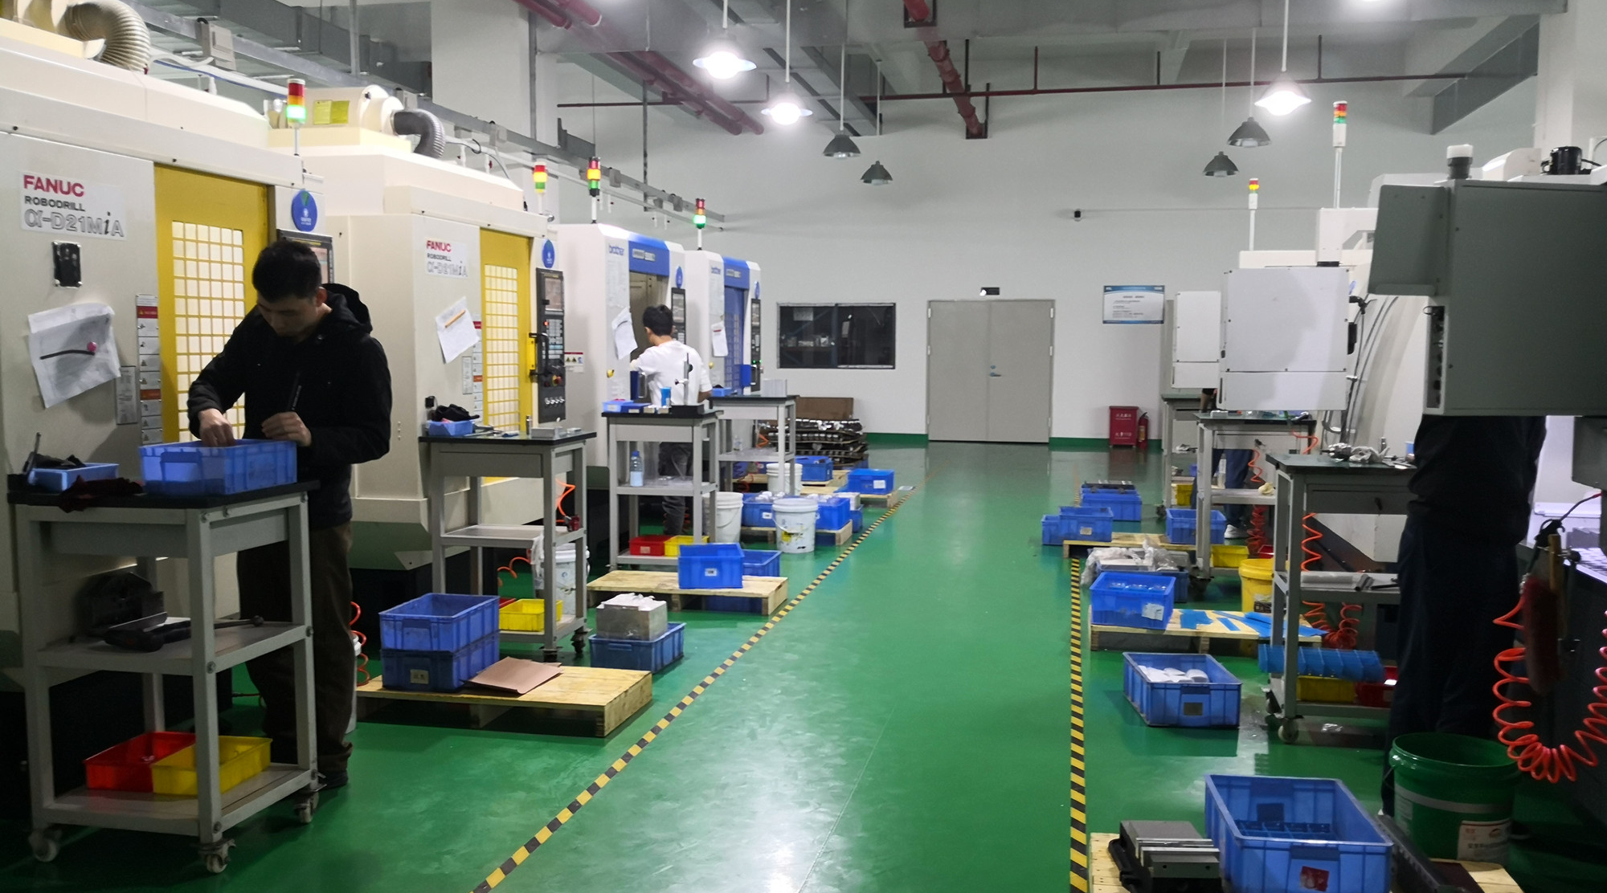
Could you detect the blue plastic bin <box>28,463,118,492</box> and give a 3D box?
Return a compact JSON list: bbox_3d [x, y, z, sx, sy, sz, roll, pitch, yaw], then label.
[{"bbox_3d":[-2.130,0.084,3.662,0.120,0.064,0.190,1,5,15],"label":"blue plastic bin"}]

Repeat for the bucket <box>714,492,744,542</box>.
[{"bbox_3d":[-0.566,0.500,9.013,0.290,0.360,0.290,0,5,0],"label":"bucket"}]

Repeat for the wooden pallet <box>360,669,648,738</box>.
[{"bbox_3d":[-1.191,0.994,5.012,1.050,0.120,0.490,1,5,12],"label":"wooden pallet"}]

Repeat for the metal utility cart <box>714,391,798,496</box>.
[{"bbox_3d":[-0.407,0.100,10.415,0.670,1.010,0.500,1,5,12],"label":"metal utility cart"}]

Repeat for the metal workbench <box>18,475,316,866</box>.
[{"bbox_3d":[-1.778,0.608,3.562,0.580,0.985,0.470,1,5,12],"label":"metal workbench"}]

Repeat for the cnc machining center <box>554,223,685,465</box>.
[{"bbox_3d":[-2.071,-0.409,8.823,2.100,2.200,1.600,1,5,12],"label":"cnc machining center"}]

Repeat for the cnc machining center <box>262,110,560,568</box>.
[{"bbox_3d":[-2.625,-0.380,6.763,2.100,2.480,1.590,1,5,12],"label":"cnc machining center"}]

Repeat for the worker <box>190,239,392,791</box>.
[{"bbox_3d":[-1.570,0.237,3.917,0.570,1.720,0.500,2,5,22],"label":"worker"}]

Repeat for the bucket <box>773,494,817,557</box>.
[{"bbox_3d":[-0.055,0.527,8.447,0.310,0.345,0.310,0,5,0],"label":"bucket"}]

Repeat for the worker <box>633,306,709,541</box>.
[{"bbox_3d":[-0.896,-0.145,8.658,0.440,1.660,0.510,5,7,45],"label":"worker"}]

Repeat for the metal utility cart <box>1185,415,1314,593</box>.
[{"bbox_3d":[2.559,0.335,7.184,0.630,0.994,0.510,1,5,12],"label":"metal utility cart"}]

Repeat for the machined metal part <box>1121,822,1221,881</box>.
[{"bbox_3d":[0.928,1.014,3.157,0.185,0.066,0.260,0,5,1],"label":"machined metal part"}]

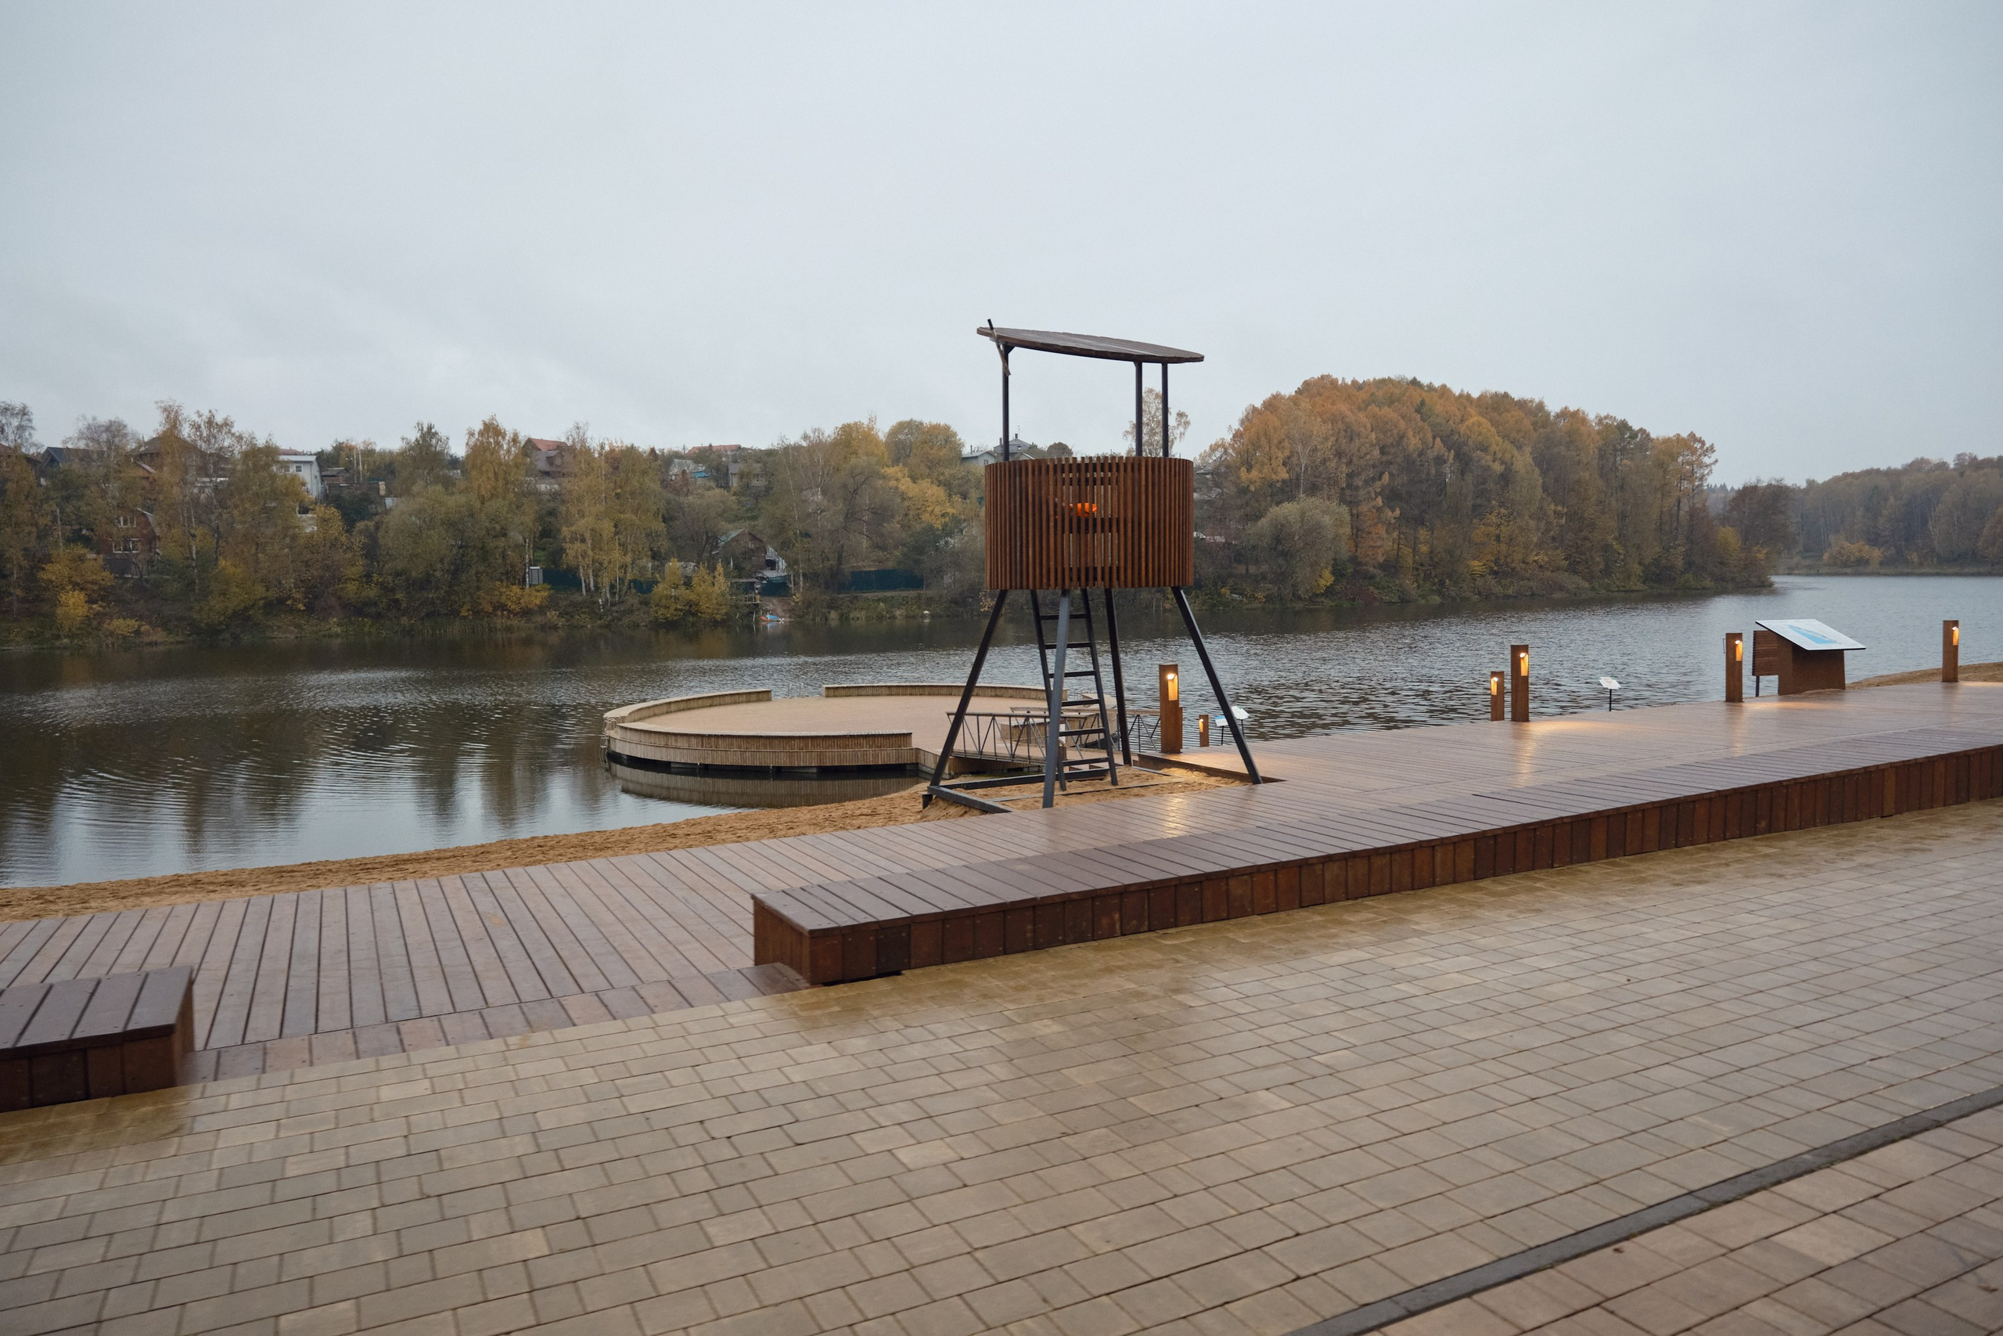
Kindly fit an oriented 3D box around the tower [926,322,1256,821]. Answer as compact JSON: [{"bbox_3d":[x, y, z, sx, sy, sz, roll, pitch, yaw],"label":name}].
[{"bbox_3d":[0.733,-0.879,11.036,2.100,3.950,2.080,-3,4,-27],"label":"tower"}]

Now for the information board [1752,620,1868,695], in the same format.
[{"bbox_3d":[10.659,-0.140,17.590,1.170,0.970,0.740,-3,4,-23],"label":"information board"}]

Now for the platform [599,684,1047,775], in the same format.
[{"bbox_3d":[-3.733,1.476,37.182,14.000,0.950,14.000,-1,4,0],"label":"platform"}]

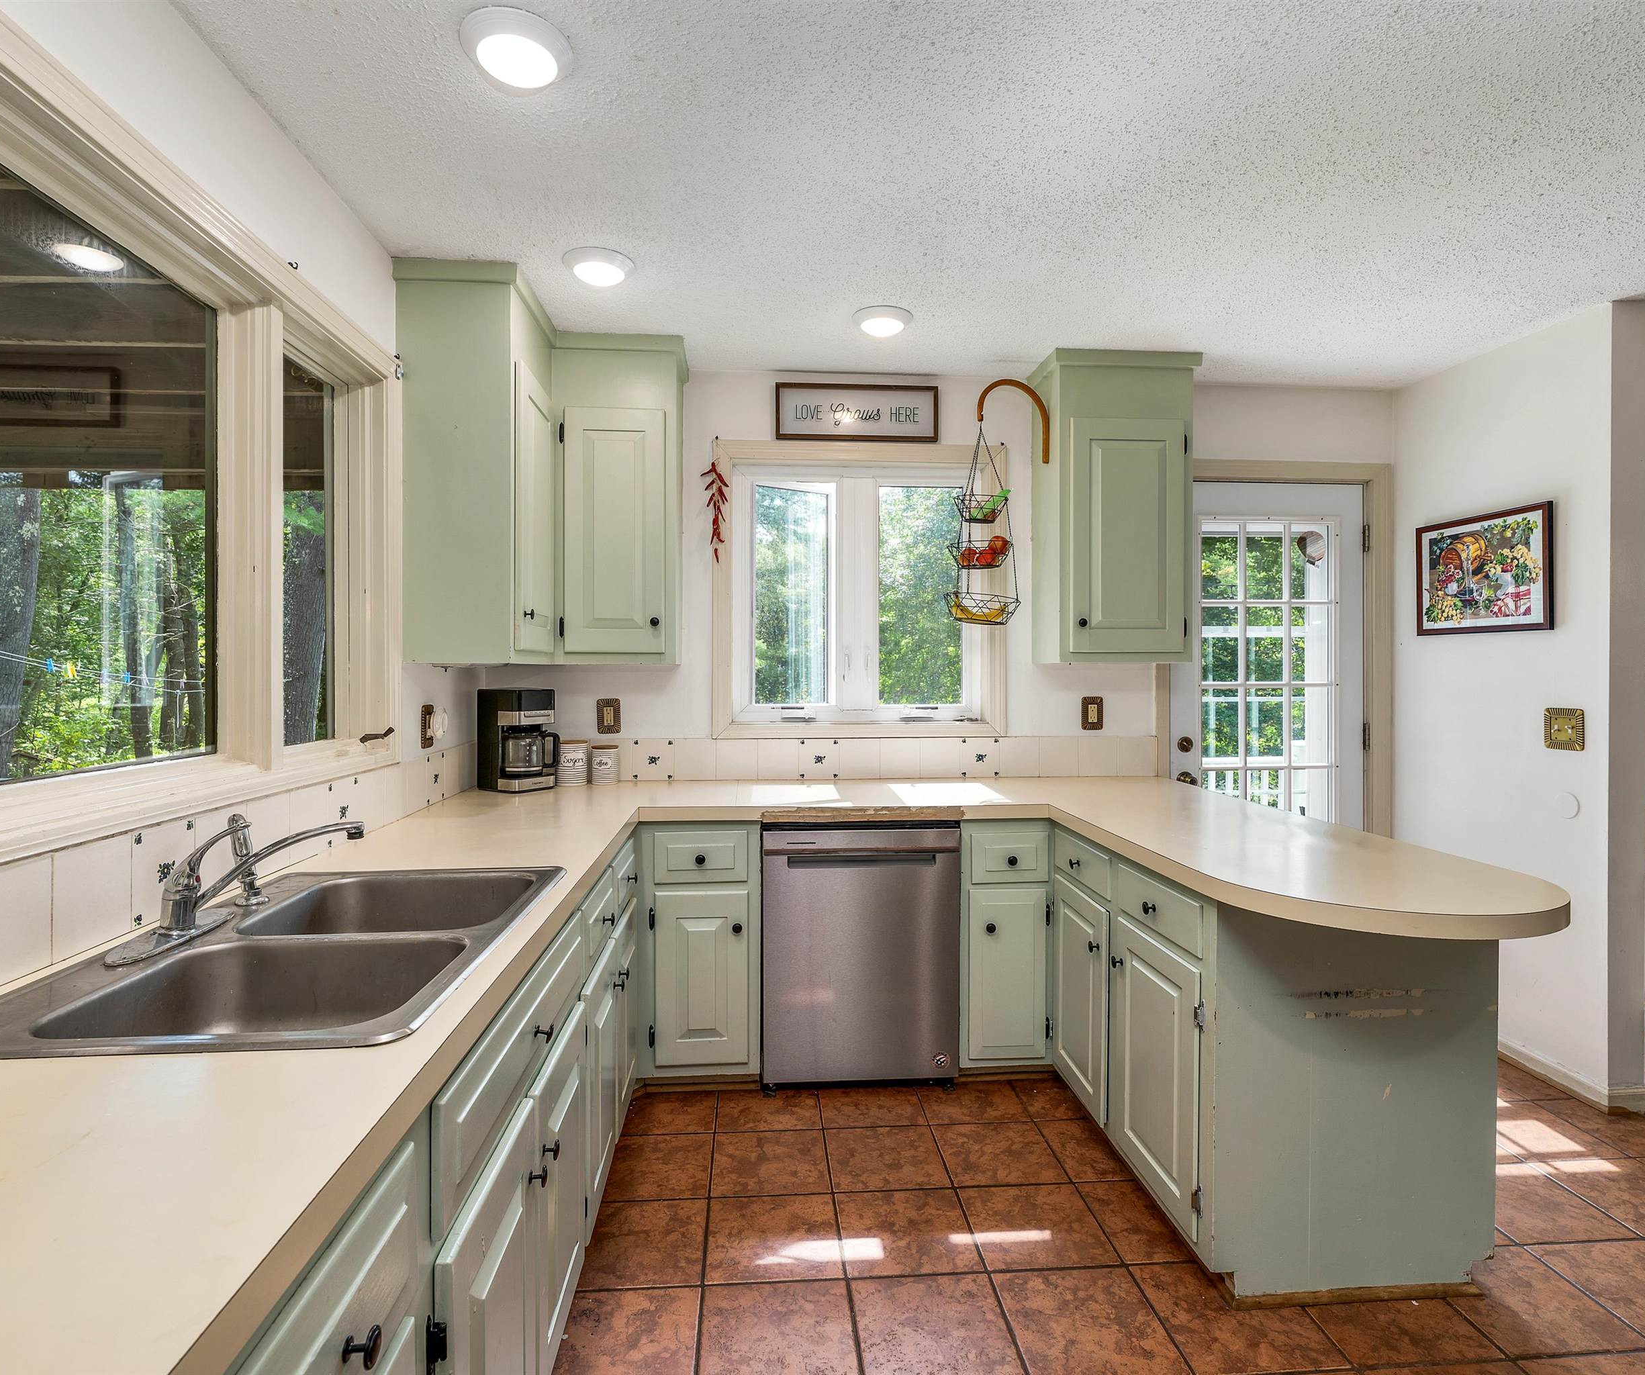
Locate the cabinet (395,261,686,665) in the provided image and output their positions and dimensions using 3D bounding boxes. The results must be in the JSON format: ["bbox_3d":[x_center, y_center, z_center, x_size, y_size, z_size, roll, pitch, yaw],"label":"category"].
[{"bbox_3d":[-0.810,-0.619,2.759,0.710,1.086,0.807,0,1,-4],"label":"cabinet"}]

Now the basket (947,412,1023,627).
[{"bbox_3d":[0.591,-0.597,3.115,0.281,0.760,0.281,0,1,-4],"label":"basket"}]

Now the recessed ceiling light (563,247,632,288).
[{"bbox_3d":[-0.611,-1.145,2.354,0.196,0.025,0.196,0,1,-4],"label":"recessed ceiling light"}]

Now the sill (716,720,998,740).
[{"bbox_3d":[0.143,0.159,3.279,1.110,0.072,0.080,0,1,-4],"label":"sill"}]

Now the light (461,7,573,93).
[{"bbox_3d":[-0.551,-1.137,1.543,0.196,0.025,0.196,0,1,-4],"label":"light"}]

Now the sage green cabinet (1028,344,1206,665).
[{"bbox_3d":[1.063,-0.634,3.175,0.530,1.087,0.335,0,1,-4],"label":"sage green cabinet"}]

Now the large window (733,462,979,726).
[{"bbox_3d":[0.138,-0.350,3.294,0.955,0.995,0.100,0,1,-4],"label":"large window"}]

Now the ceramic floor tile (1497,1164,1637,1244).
[{"bbox_3d":[1.744,1.281,2.135,0.303,0.010,0.303,0,1,-4],"label":"ceramic floor tile"}]

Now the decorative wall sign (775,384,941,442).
[{"bbox_3d":[0.132,-1.022,3.215,0.607,0.205,0.025,0,1,-4],"label":"decorative wall sign"}]

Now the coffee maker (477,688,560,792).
[{"bbox_3d":[-1.076,0.182,3.041,0.240,0.348,0.180,1,1,36],"label":"coffee maker"}]

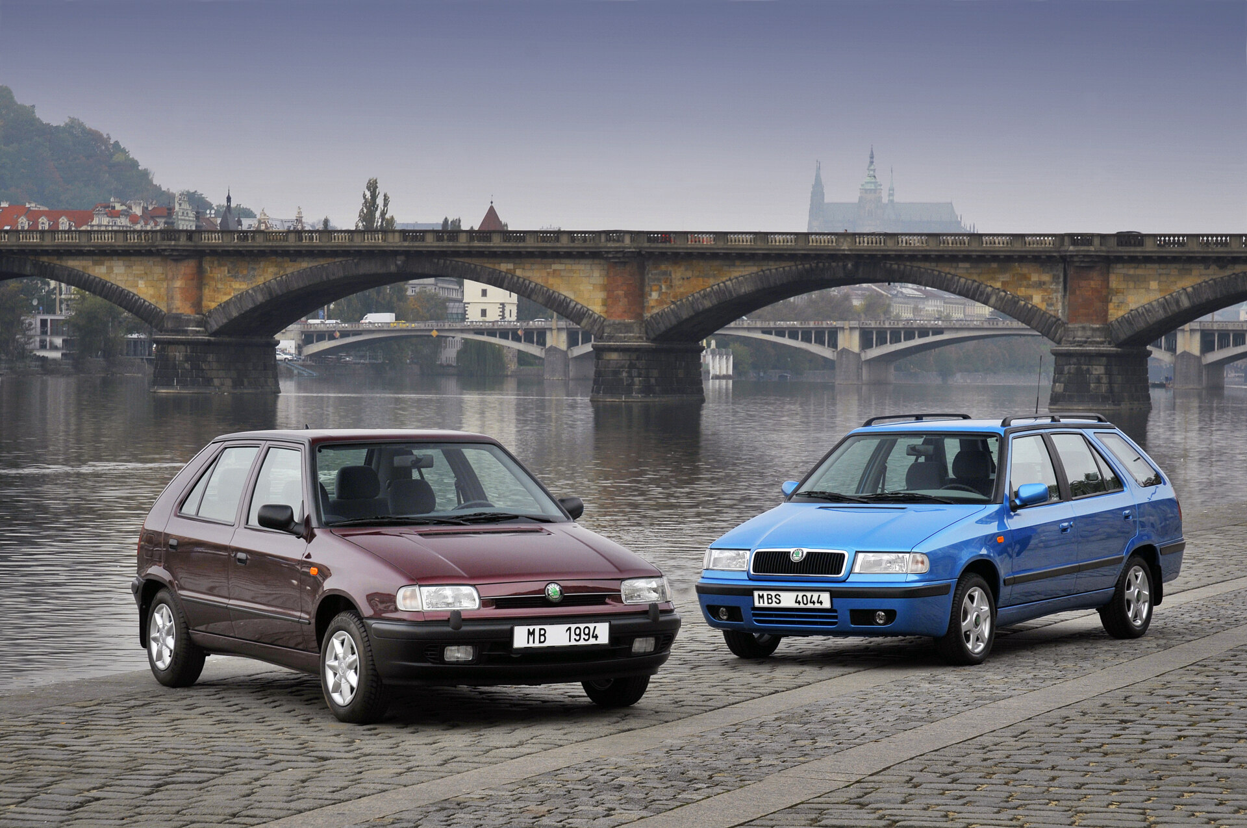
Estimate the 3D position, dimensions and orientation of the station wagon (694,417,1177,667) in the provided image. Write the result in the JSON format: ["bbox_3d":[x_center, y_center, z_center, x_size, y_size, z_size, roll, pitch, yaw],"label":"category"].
[{"bbox_3d":[2.061,0.729,20.903,1.650,1.455,4.215,0,0,31],"label":"station wagon"}]

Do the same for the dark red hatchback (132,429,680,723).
[{"bbox_3d":[-1.223,0.775,17.416,1.650,1.400,3.855,-1,0,-29],"label":"dark red hatchback"}]

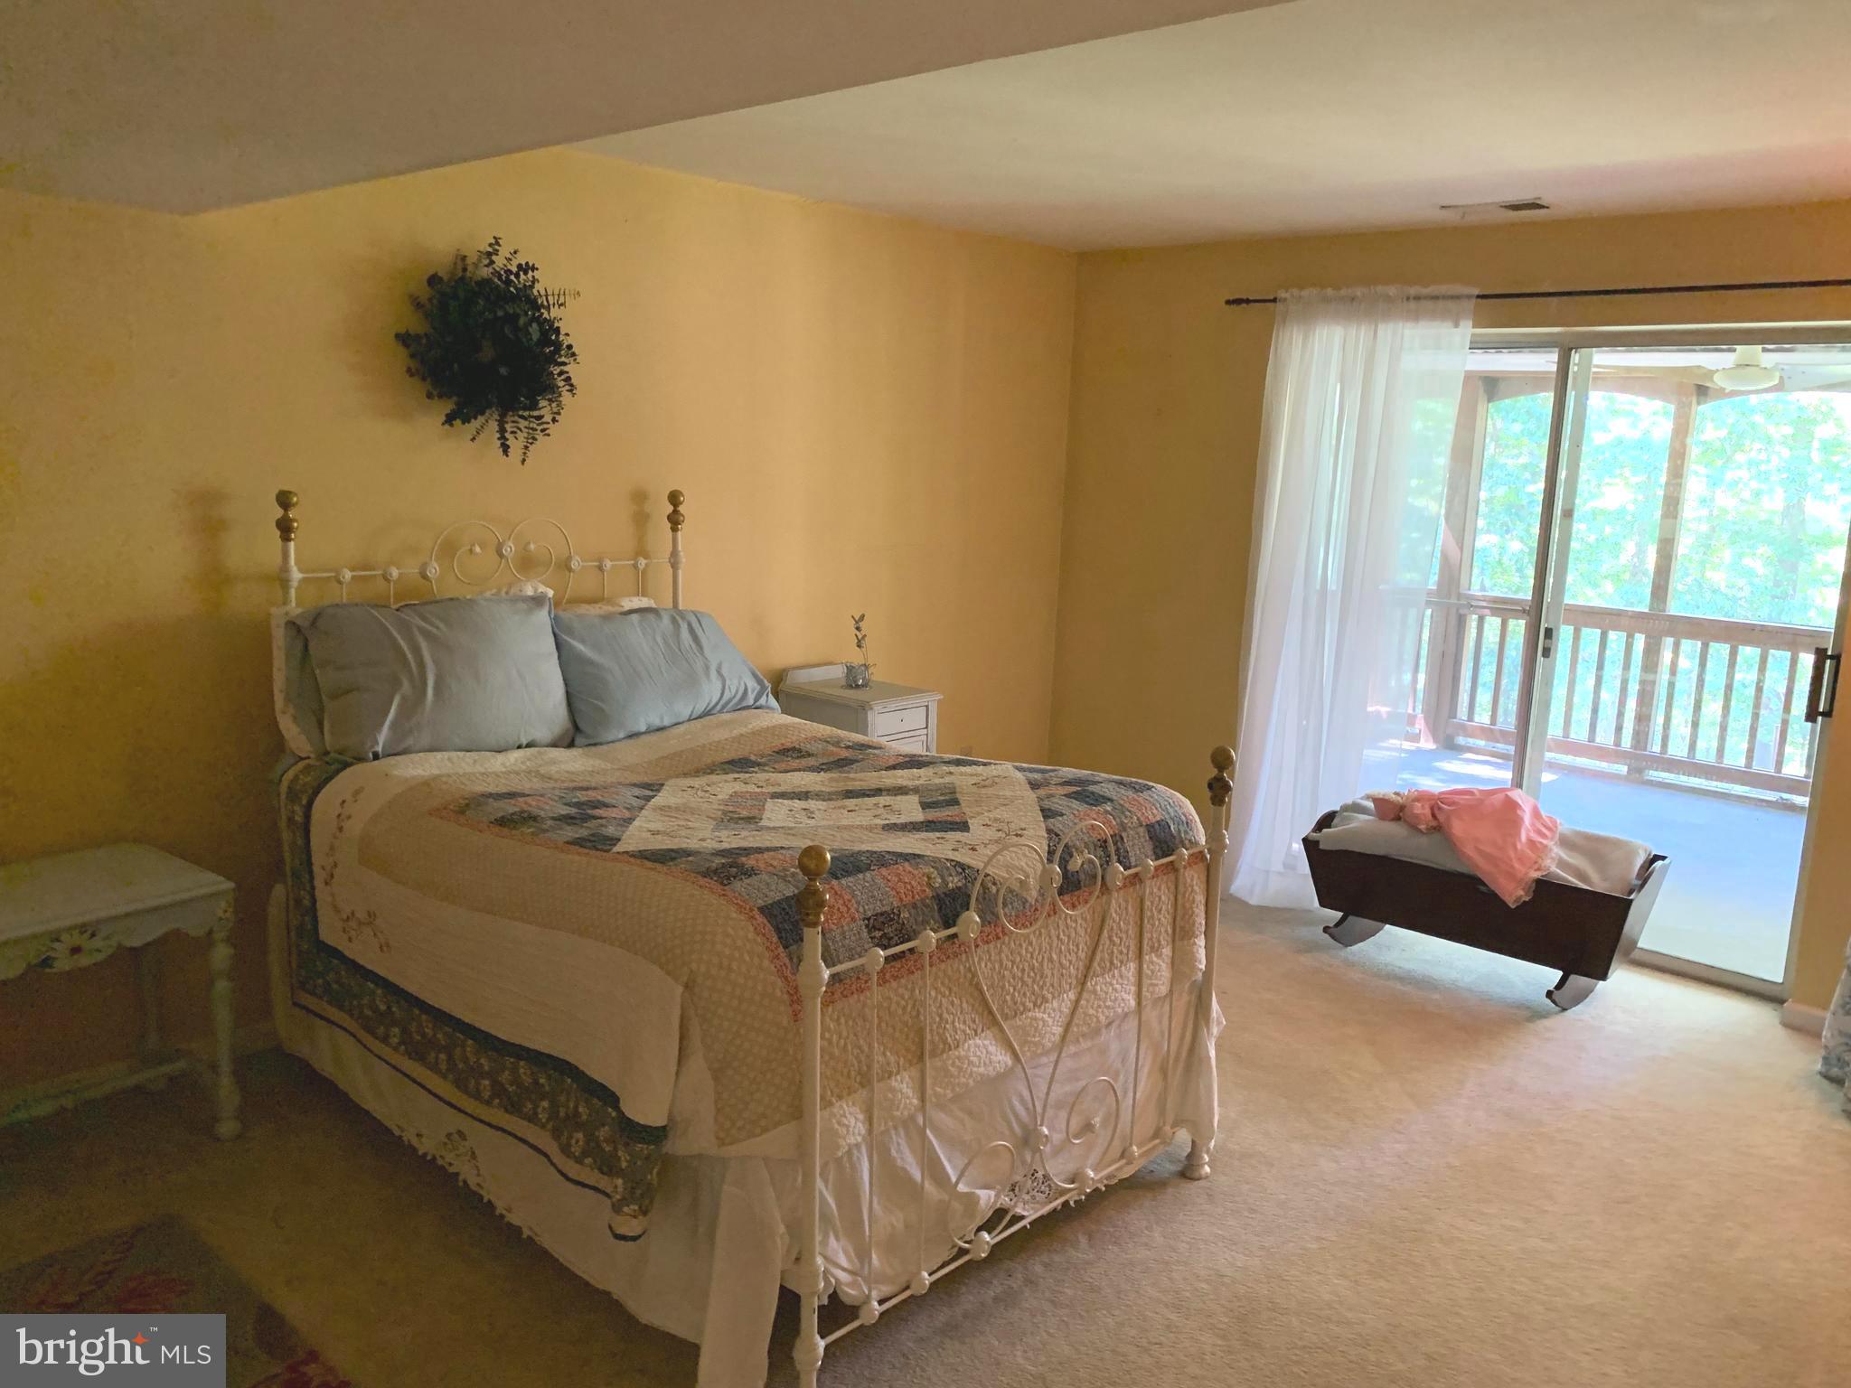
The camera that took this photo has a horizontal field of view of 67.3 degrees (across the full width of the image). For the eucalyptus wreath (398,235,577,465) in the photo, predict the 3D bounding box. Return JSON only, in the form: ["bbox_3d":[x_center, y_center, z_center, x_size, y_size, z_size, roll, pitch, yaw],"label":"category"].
[{"bbox_3d":[-1.201,-0.939,3.818,0.160,0.580,0.530,11,14,41],"label":"eucalyptus wreath"}]

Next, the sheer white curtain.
[{"bbox_3d":[1.453,-0.279,4.856,0.760,2.200,0.140,10,13,39],"label":"sheer white curtain"}]

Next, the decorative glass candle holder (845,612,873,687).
[{"bbox_3d":[-0.240,-0.156,4.912,0.090,0.270,0.090,2,10,0],"label":"decorative glass candle holder"}]

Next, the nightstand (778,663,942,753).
[{"bbox_3d":[-0.233,0.343,4.937,0.440,0.850,0.340,11,14,41],"label":"nightstand"}]

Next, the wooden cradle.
[{"bbox_3d":[1.729,0.694,4.434,1.020,0.450,0.480,9,13,37],"label":"wooden cradle"}]

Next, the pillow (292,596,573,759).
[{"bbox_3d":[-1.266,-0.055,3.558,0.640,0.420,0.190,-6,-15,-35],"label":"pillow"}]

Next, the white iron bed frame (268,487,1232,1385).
[{"bbox_3d":[-0.488,0.300,3.345,2.085,1.480,1.250,11,14,43],"label":"white iron bed frame"}]

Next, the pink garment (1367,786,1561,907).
[{"bbox_3d":[1.680,0.464,4.374,0.520,0.300,0.360,9,13,37],"label":"pink garment"}]

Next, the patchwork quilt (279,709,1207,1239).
[{"bbox_3d":[-0.435,0.500,3.314,1.820,0.600,1.410,11,14,43],"label":"patchwork quilt"}]

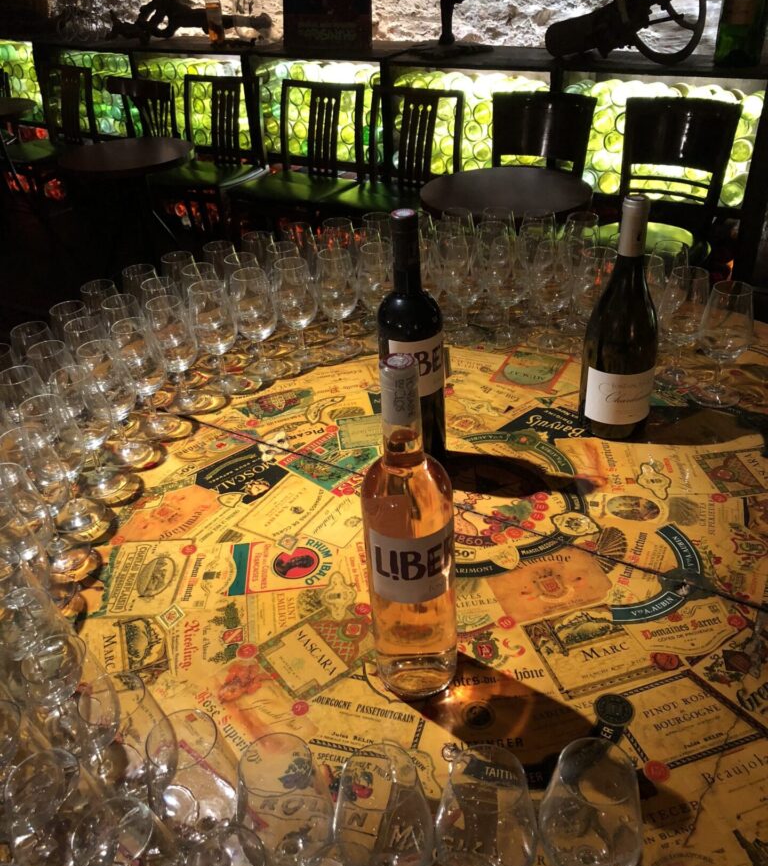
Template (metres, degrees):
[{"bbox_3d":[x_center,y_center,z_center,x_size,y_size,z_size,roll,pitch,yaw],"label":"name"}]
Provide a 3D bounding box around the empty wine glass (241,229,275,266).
[{"bbox_3d":[-0.191,-0.240,1.330,0.065,0.156,0.065,-4,34,0],"label":"empty wine glass"}]

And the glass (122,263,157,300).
[{"bbox_3d":[-0.350,-0.170,1.244,0.065,0.156,0.065,-4,34,0],"label":"glass"}]

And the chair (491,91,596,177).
[{"bbox_3d":[0.531,-0.841,3.290,0.440,0.850,0.500,17,40,28],"label":"chair"}]

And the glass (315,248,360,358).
[{"bbox_3d":[-0.068,-0.195,1.251,0.065,0.156,0.065,-4,34,0],"label":"glass"}]

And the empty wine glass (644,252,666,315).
[{"bbox_3d":[0.361,-0.171,1.166,0.066,0.155,0.066,-3,34,2],"label":"empty wine glass"}]

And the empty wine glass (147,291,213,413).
[{"bbox_3d":[-0.288,-0.108,1.145,0.065,0.156,0.065,-4,34,0],"label":"empty wine glass"}]

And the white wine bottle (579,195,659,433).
[{"bbox_3d":[0.289,-0.138,1.000,0.083,0.299,0.083,-5,34,-1],"label":"white wine bottle"}]

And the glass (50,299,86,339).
[{"bbox_3d":[-0.417,-0.101,1.149,0.065,0.156,0.065,-4,34,0],"label":"glass"}]

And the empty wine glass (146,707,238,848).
[{"bbox_3d":[-0.127,0.263,0.586,0.066,0.154,0.066,-5,34,0],"label":"empty wine glass"}]

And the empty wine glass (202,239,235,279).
[{"bbox_3d":[-0.247,-0.220,1.306,0.065,0.156,0.065,-4,34,0],"label":"empty wine glass"}]

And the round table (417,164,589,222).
[{"bbox_3d":[0.396,-0.438,2.737,0.520,0.727,0.520,-3,33,2],"label":"round table"}]

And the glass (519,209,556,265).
[{"bbox_3d":[0.248,-0.277,1.334,0.066,0.155,0.066,-3,34,2],"label":"glass"}]

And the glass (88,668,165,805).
[{"bbox_3d":[-0.181,0.245,0.609,0.066,0.155,0.066,-3,34,2],"label":"glass"}]

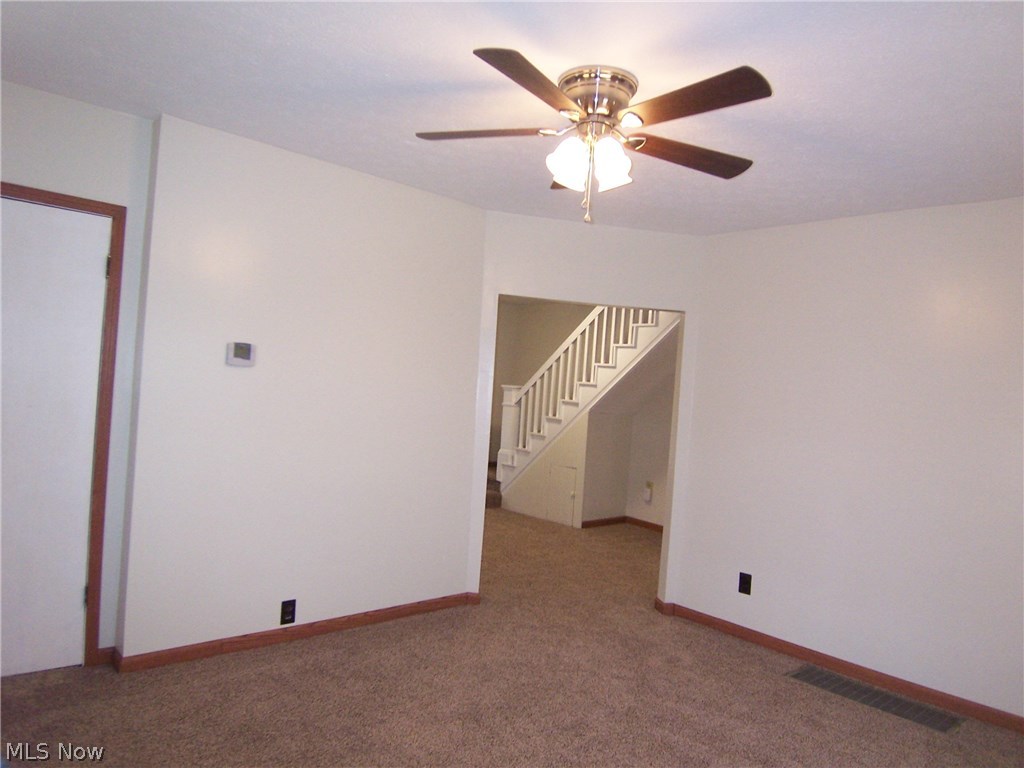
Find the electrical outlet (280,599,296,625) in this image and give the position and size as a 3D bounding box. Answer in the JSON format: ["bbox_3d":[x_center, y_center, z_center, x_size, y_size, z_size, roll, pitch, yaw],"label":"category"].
[{"bbox_3d":[-1.134,1.163,3.460,0.071,0.115,0.010,4,0,-41],"label":"electrical outlet"}]

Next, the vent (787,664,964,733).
[{"bbox_3d":[1.736,1.496,3.275,0.244,0.015,0.701,4,0,-44],"label":"vent"}]

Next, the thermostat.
[{"bbox_3d":[-1.287,-0.137,3.236,0.130,0.103,0.028,4,0,-41],"label":"thermostat"}]

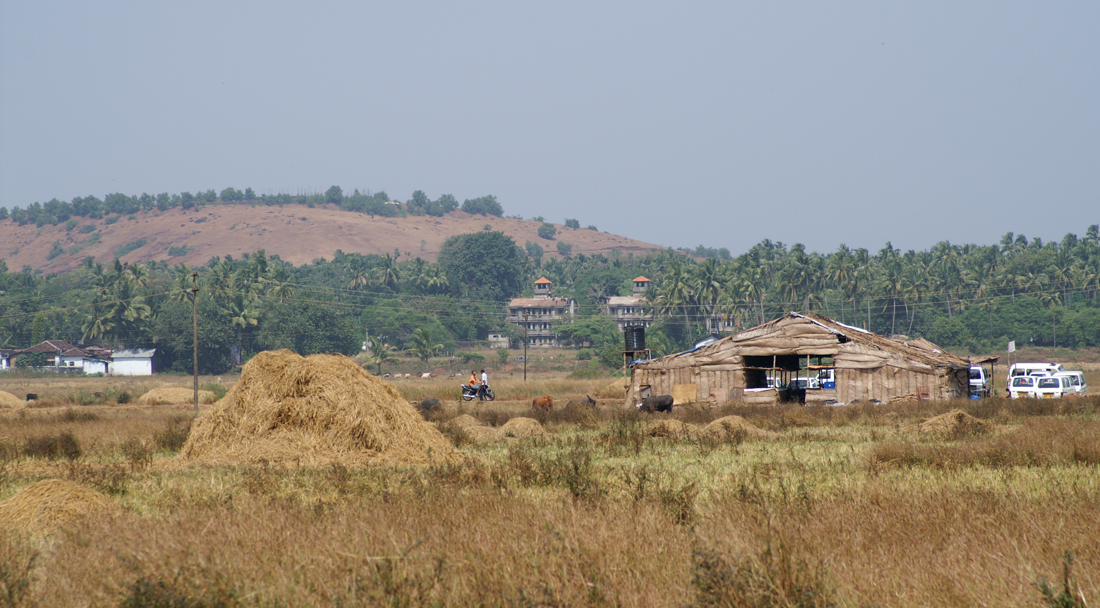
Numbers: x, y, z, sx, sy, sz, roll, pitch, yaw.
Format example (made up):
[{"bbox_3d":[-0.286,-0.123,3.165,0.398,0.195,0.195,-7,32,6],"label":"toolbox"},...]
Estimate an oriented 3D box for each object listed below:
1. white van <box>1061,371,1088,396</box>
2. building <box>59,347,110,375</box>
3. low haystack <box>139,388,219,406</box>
[{"bbox_3d":[30.600,4.900,281.000,1.640,1.840,4.100,0,-1,12],"label":"white van"},{"bbox_3d":[-63.500,7.710,652.000,6.500,3.700,5.500,0,-1,2],"label":"building"},{"bbox_3d":[-22.500,5.600,290.000,4.800,1.080,3.800,0,-1,0],"label":"low haystack"}]

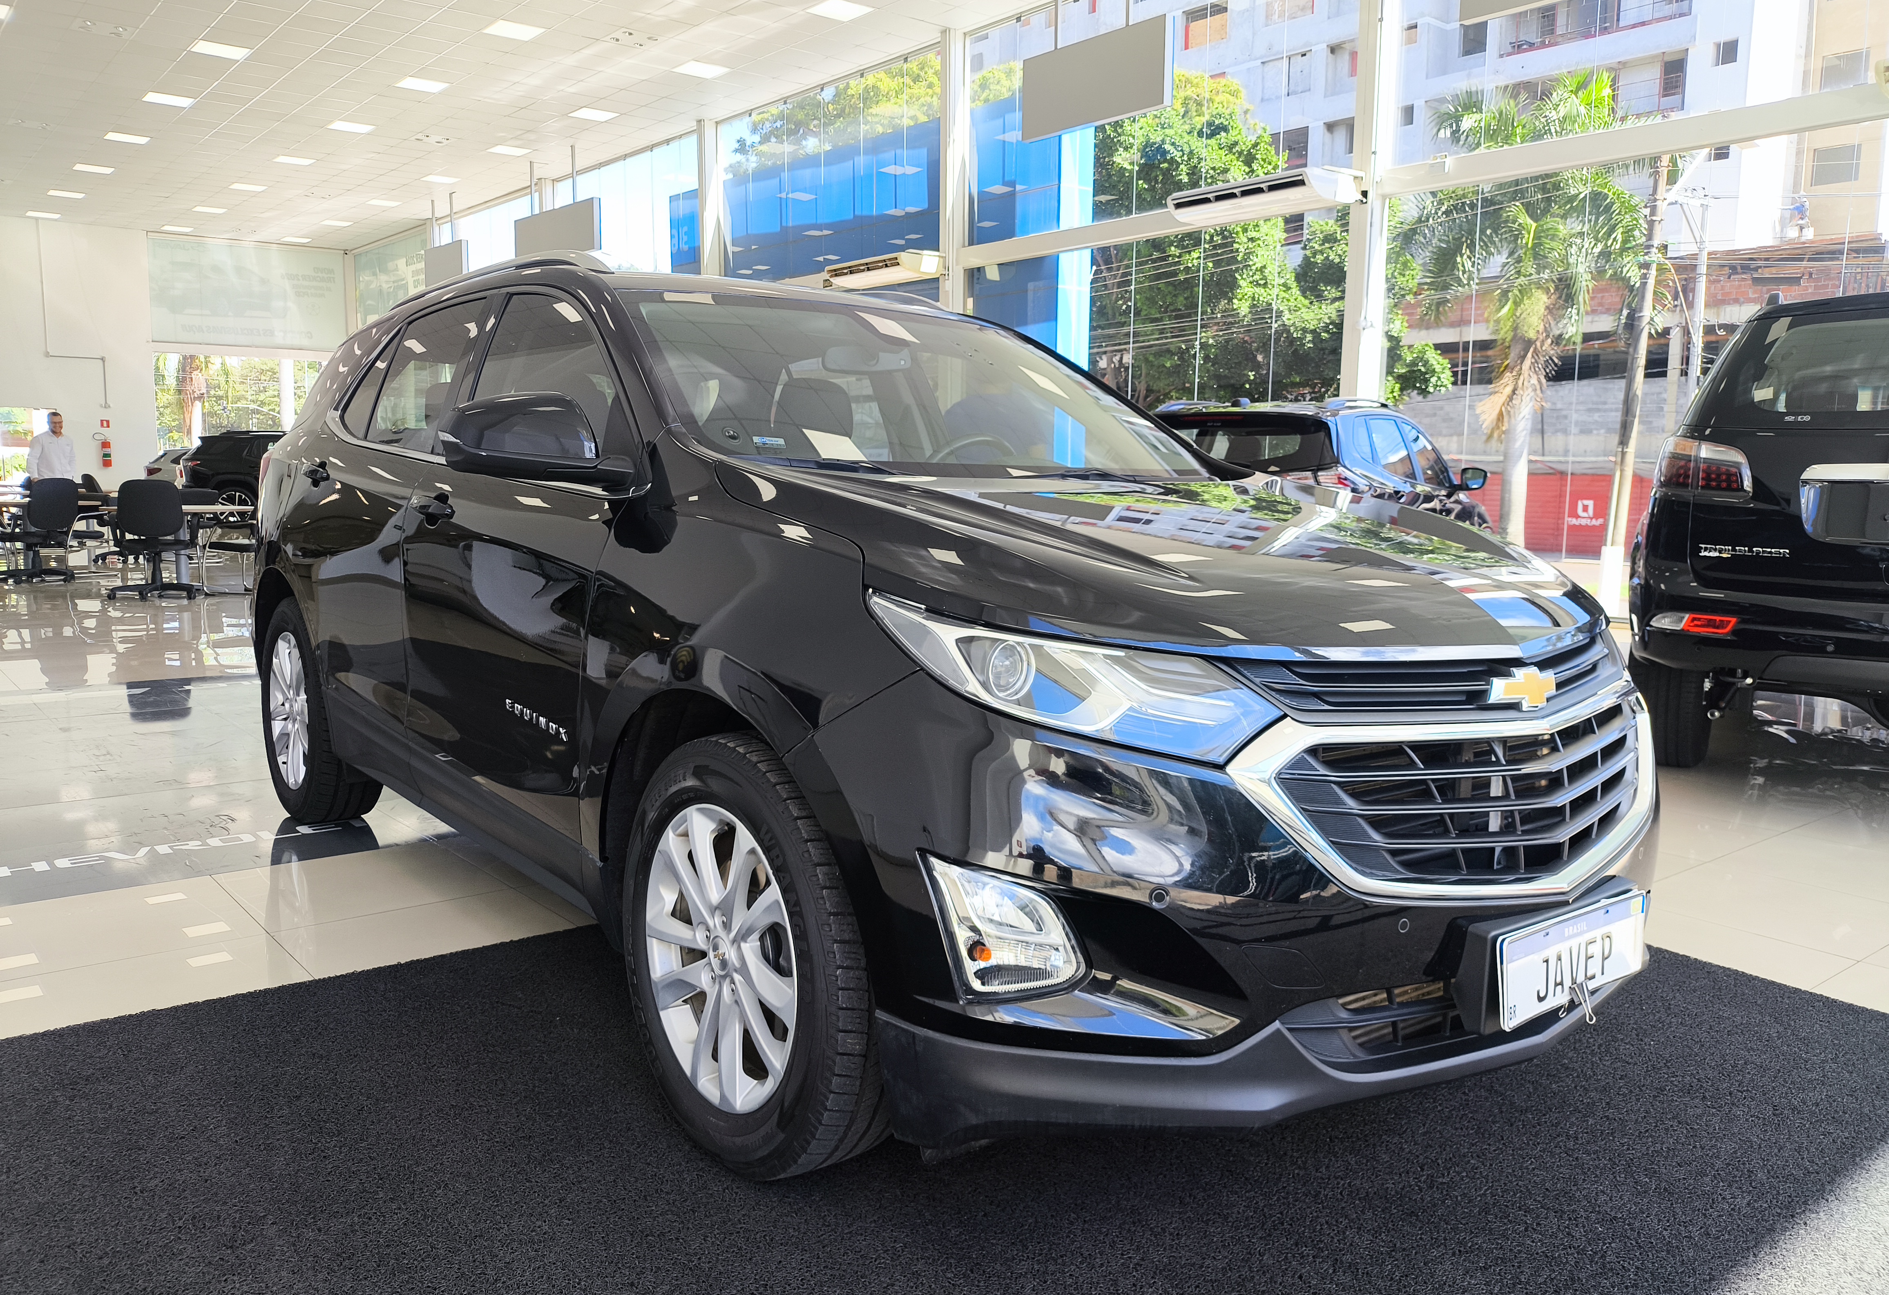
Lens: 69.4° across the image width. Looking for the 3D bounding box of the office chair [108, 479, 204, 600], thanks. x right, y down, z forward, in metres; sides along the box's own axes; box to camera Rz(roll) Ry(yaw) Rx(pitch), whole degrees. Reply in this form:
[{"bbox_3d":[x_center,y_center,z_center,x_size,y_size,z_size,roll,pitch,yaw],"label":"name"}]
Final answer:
[{"bbox_3d":[-6.532,-0.907,11.300,0.620,0.970,0.610,-2,8,-20],"label":"office chair"}]

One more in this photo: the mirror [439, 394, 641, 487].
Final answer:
[{"bbox_3d":[-0.734,-0.371,2.446,0.240,0.165,0.280,-6,10,-38],"label":"mirror"}]

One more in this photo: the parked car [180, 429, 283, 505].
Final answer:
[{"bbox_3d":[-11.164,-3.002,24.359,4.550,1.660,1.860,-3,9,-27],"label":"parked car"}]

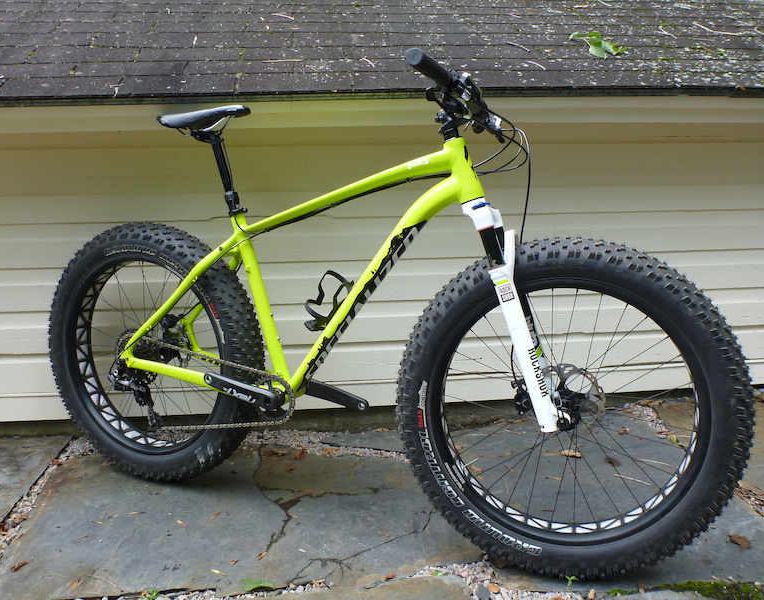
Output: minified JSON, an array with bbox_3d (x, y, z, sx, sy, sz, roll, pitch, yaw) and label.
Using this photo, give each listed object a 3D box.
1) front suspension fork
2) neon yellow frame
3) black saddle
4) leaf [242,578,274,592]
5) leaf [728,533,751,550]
[{"bbox_3d":[0.298,0.021,1.412,0.108,0.515,0.195,-17,0,20],"label":"front suspension fork"},{"bbox_3d":[-0.231,-0.063,1.626,0.977,0.655,0.190,5,10,23],"label":"neon yellow frame"},{"bbox_3d":[-0.450,-0.461,1.658,0.270,0.067,0.143,5,10,23],"label":"black saddle"},{"bbox_3d":[-0.261,0.605,1.366,0.064,0.016,0.040,0,9,0],"label":"leaf"},{"bbox_3d":[0.848,0.575,1.535,0.034,0.011,0.050,-5,11,-29],"label":"leaf"}]

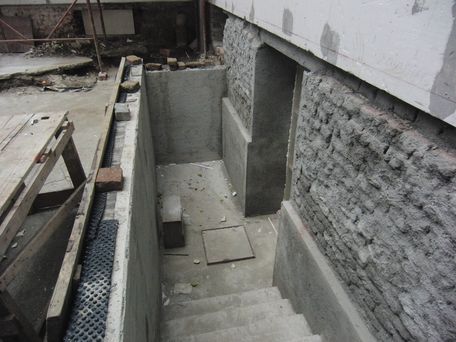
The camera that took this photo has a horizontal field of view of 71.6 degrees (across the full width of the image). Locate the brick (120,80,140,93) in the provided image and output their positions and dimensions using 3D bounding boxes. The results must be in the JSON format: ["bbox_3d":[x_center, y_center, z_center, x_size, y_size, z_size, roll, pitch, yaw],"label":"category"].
[{"bbox_3d":[-0.944,-0.817,3.069,0.185,0.065,0.140,-4,32,-7],"label":"brick"}]

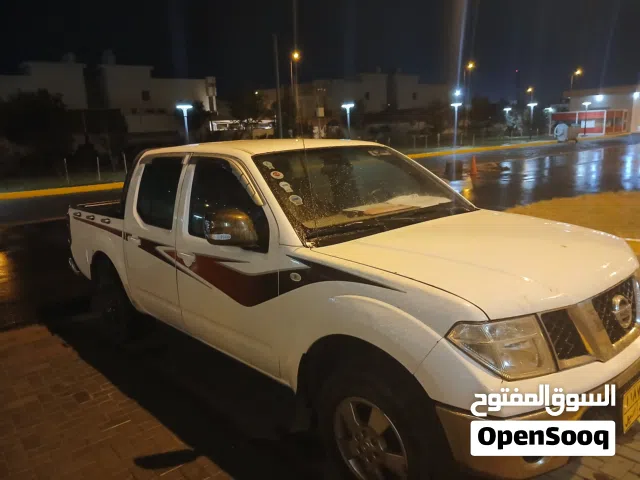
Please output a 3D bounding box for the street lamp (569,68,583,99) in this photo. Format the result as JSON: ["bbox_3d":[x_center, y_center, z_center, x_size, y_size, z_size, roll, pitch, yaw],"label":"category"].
[{"bbox_3d":[40.839,-22.178,80.202,0.350,9.300,1.500,-12,15,-35],"label":"street lamp"}]

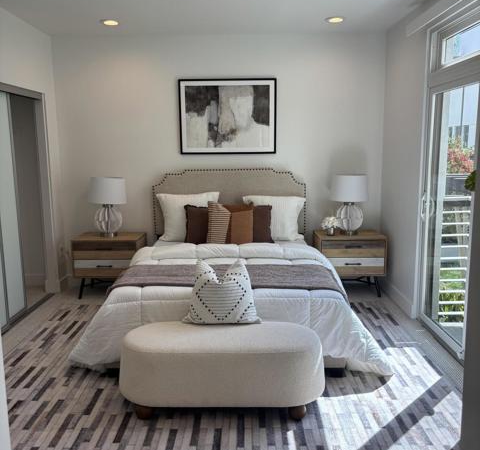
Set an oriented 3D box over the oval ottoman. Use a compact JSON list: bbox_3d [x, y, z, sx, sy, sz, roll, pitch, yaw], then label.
[{"bbox_3d":[-0.105,0.873,2.901,1.235,0.440,0.490,-1,9,0],"label":"oval ottoman"}]

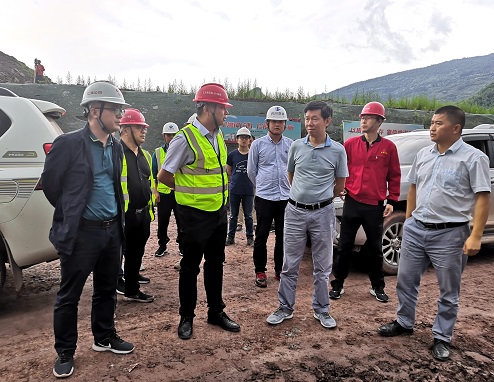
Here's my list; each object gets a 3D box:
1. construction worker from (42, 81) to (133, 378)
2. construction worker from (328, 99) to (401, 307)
[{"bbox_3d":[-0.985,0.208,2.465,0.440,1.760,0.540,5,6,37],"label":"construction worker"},{"bbox_3d":[1.085,0.085,3.680,0.630,1.790,0.400,3,5,22],"label":"construction worker"}]

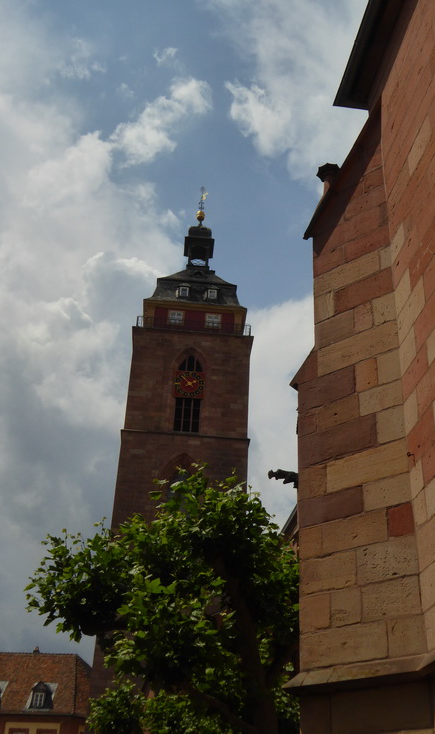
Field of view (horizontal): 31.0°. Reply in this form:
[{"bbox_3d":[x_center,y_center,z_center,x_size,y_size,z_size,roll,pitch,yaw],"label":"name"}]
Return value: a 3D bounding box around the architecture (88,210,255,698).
[{"bbox_3d":[-2.687,7.068,62.126,9.700,56.400,9.700,5,-32,-2],"label":"architecture"}]

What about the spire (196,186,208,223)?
[{"bbox_3d":[-1.456,-15.681,76.183,1.150,4.964,0.950,5,-32,-2],"label":"spire"}]

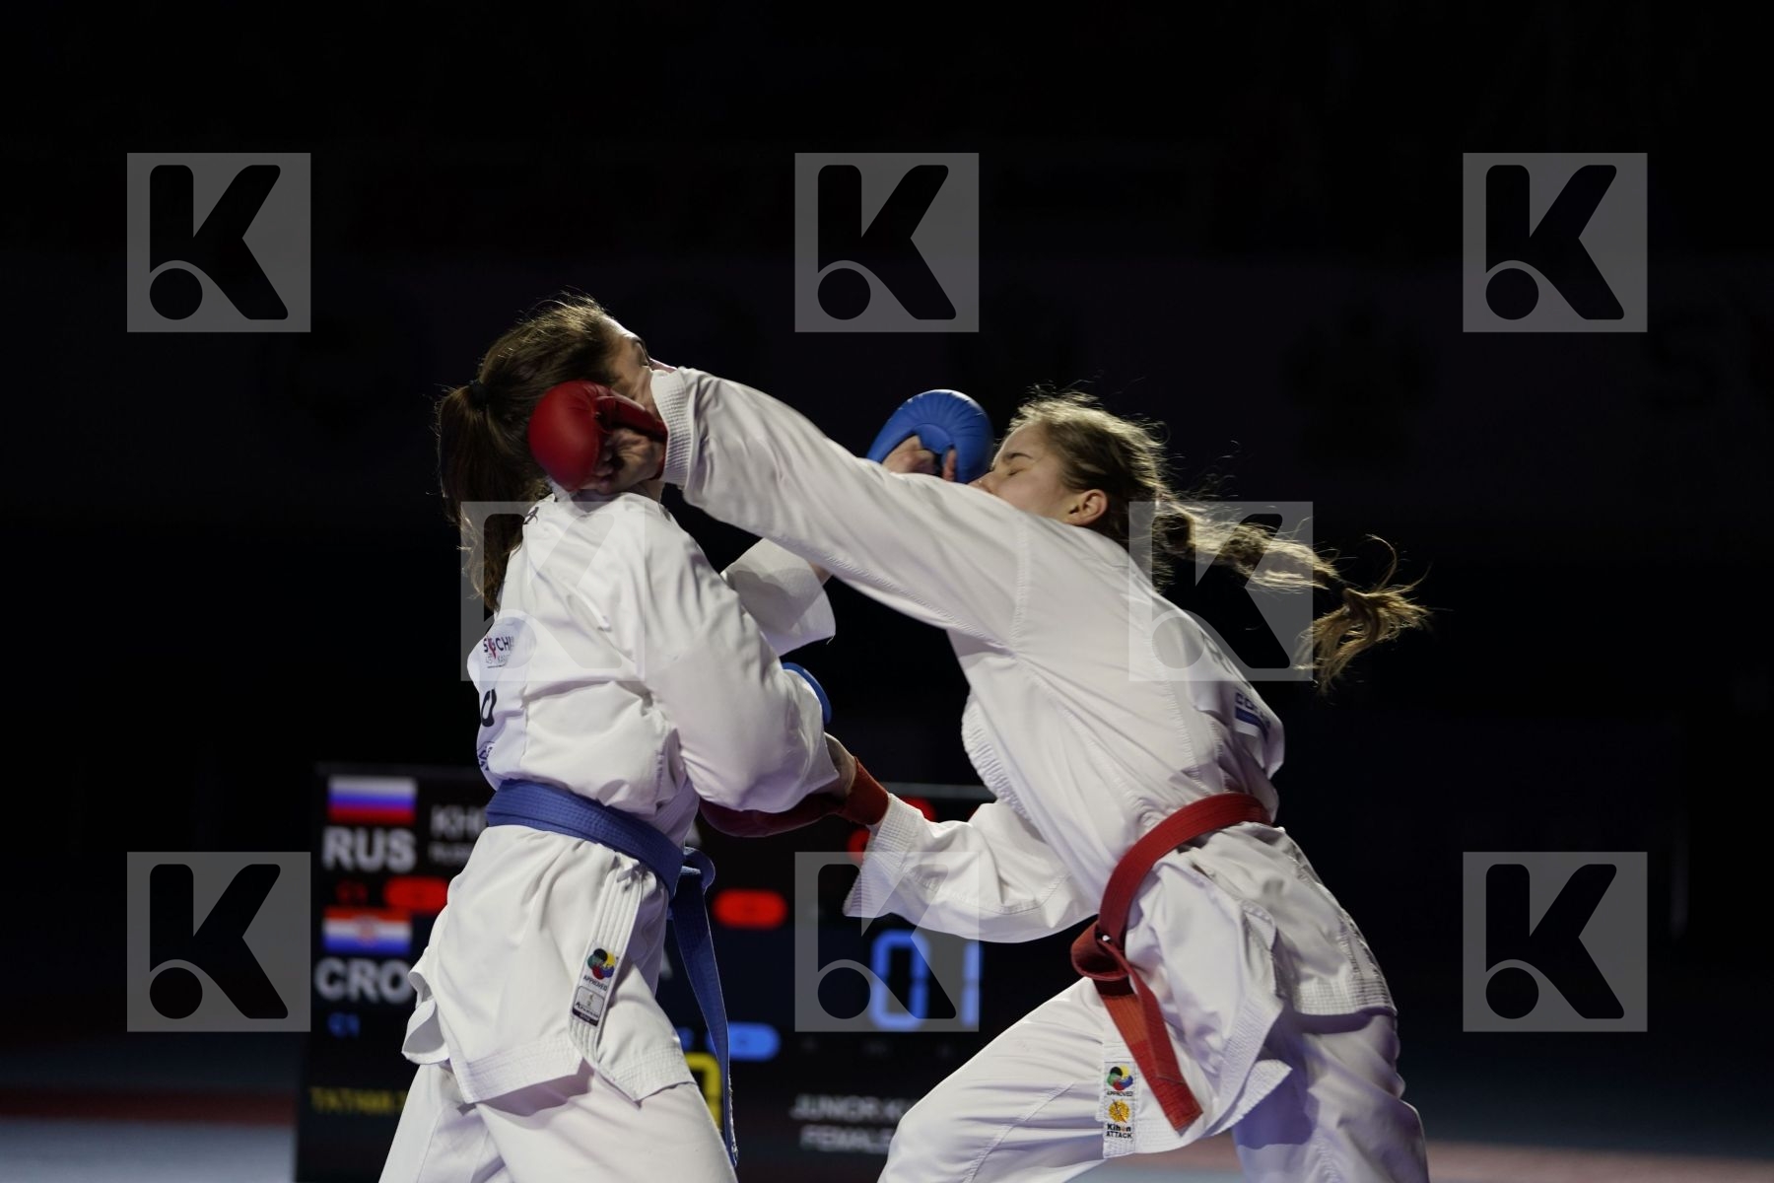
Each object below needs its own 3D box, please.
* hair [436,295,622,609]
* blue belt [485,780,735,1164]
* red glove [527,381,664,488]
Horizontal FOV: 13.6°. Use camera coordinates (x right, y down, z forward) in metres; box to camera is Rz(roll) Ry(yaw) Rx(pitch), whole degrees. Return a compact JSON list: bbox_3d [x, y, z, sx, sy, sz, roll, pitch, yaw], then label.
[{"bbox_3d":[-0.424,-0.164,8.800,0.200,0.370,0.180,2,-1,-20],"label":"hair"},{"bbox_3d":[-0.336,0.457,8.950,0.270,0.460,0.310,3,-1,-16],"label":"blue belt"},{"bbox_3d":[-0.334,-0.184,8.820,0.190,0.125,0.125,12,6,6],"label":"red glove"}]

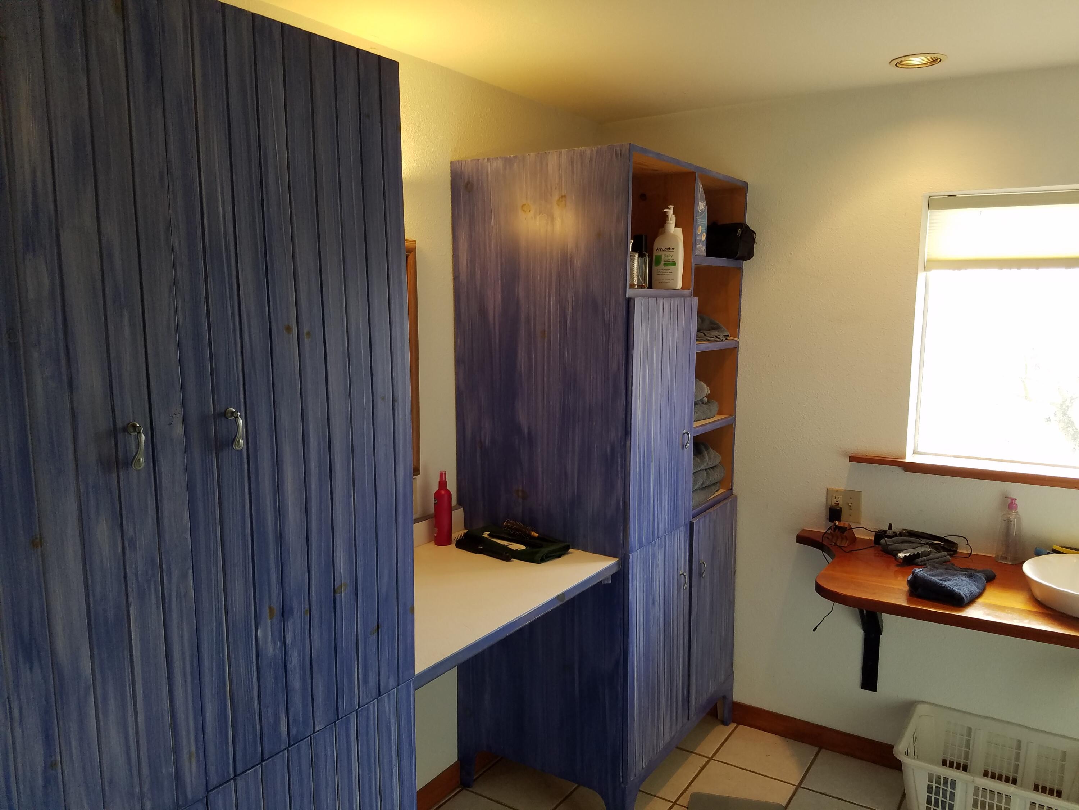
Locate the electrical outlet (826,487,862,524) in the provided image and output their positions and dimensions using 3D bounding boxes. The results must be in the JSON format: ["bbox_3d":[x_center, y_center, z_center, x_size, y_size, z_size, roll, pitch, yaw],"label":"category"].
[{"bbox_3d":[1.071,0.357,2.855,0.116,0.115,0.010,5,9,33],"label":"electrical outlet"}]

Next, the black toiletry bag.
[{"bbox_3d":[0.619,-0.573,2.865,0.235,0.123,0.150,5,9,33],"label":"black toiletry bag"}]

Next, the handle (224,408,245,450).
[{"bbox_3d":[-0.438,0.034,1.177,0.029,0.061,0.017,5,9,33],"label":"handle"}]

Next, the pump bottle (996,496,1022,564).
[{"bbox_3d":[1.488,0.393,2.555,0.046,0.210,0.066,-7,10,-42],"label":"pump bottle"}]

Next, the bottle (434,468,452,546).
[{"bbox_3d":[-0.293,0.308,2.447,0.053,0.226,0.053,-3,8,-22],"label":"bottle"}]

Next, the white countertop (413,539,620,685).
[{"bbox_3d":[-0.257,0.481,2.102,0.583,0.029,0.888,5,9,33],"label":"white countertop"}]

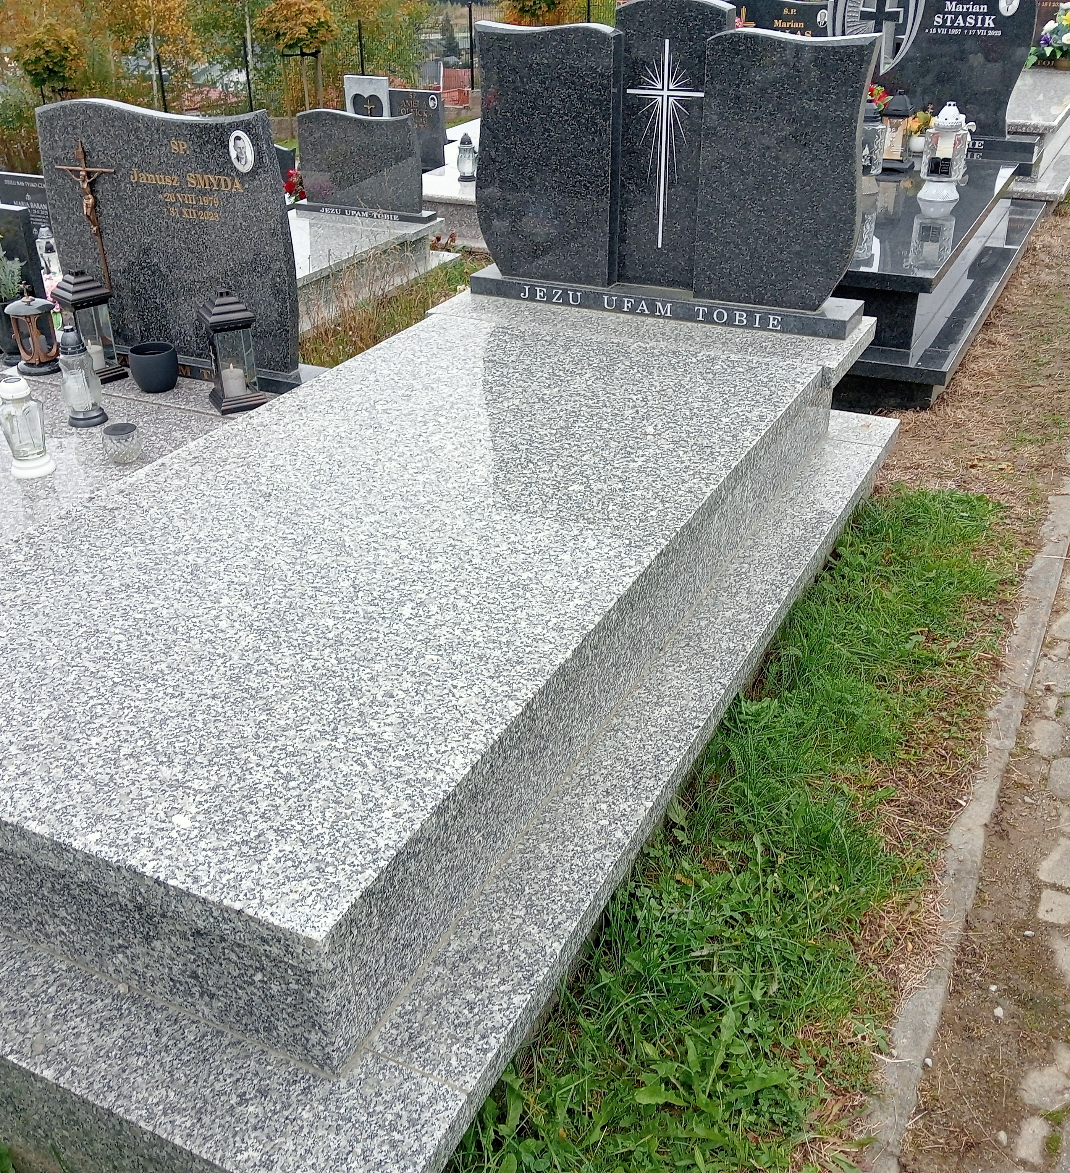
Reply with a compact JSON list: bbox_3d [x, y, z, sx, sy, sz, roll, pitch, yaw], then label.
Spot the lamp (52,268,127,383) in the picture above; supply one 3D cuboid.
[{"bbox_3d":[-1.133,-0.670,3.208,0.122,0.269,0.122,-25,38,-36],"label":"lamp"}]

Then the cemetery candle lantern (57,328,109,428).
[{"bbox_3d":[-1.304,-0.612,3.615,0.115,0.275,0.115,13,32,23],"label":"cemetery candle lantern"}]

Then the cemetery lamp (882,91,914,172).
[{"bbox_3d":[1.298,-1.643,4.538,0.155,0.263,0.155,18,35,30],"label":"cemetery lamp"}]

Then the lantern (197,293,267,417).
[{"bbox_3d":[-0.730,-0.572,3.022,0.122,0.270,0.122,-18,34,-27],"label":"lantern"}]

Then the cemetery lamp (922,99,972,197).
[{"bbox_3d":[1.334,-1.416,4.102,0.145,0.297,0.145,13,32,23],"label":"cemetery lamp"}]

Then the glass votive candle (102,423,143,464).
[{"bbox_3d":[-0.901,-0.311,2.767,0.083,0.071,0.083,-1,29,0],"label":"glass votive candle"}]

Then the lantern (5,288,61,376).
[{"bbox_3d":[-1.296,-0.666,3.261,0.122,0.214,0.122,13,32,23],"label":"lantern"}]

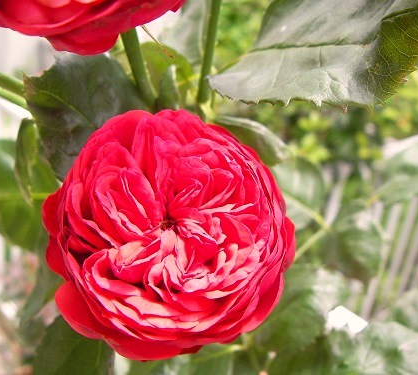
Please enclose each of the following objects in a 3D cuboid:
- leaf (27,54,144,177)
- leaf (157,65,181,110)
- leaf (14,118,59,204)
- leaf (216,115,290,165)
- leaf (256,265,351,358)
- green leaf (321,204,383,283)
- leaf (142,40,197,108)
[{"bbox_3d":[-0.058,-0.032,0.262,0.068,0.060,0.020,29,-17,13],"label":"leaf"},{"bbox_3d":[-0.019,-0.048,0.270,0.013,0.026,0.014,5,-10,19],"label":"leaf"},{"bbox_3d":[-0.088,-0.013,0.285,0.023,0.045,0.018,4,-11,13],"label":"leaf"},{"bbox_3d":[0.023,-0.025,0.285,0.042,0.022,0.022,26,68,1],"label":"leaf"},{"bbox_3d":[0.052,0.070,0.315,0.057,0.022,0.054,13,62,-3],"label":"leaf"},{"bbox_3d":[0.093,0.036,0.355,0.041,0.050,0.022,12,-23,-5],"label":"green leaf"},{"bbox_3d":[-0.022,-0.058,0.290,0.034,0.037,0.016,6,-15,-4],"label":"leaf"}]

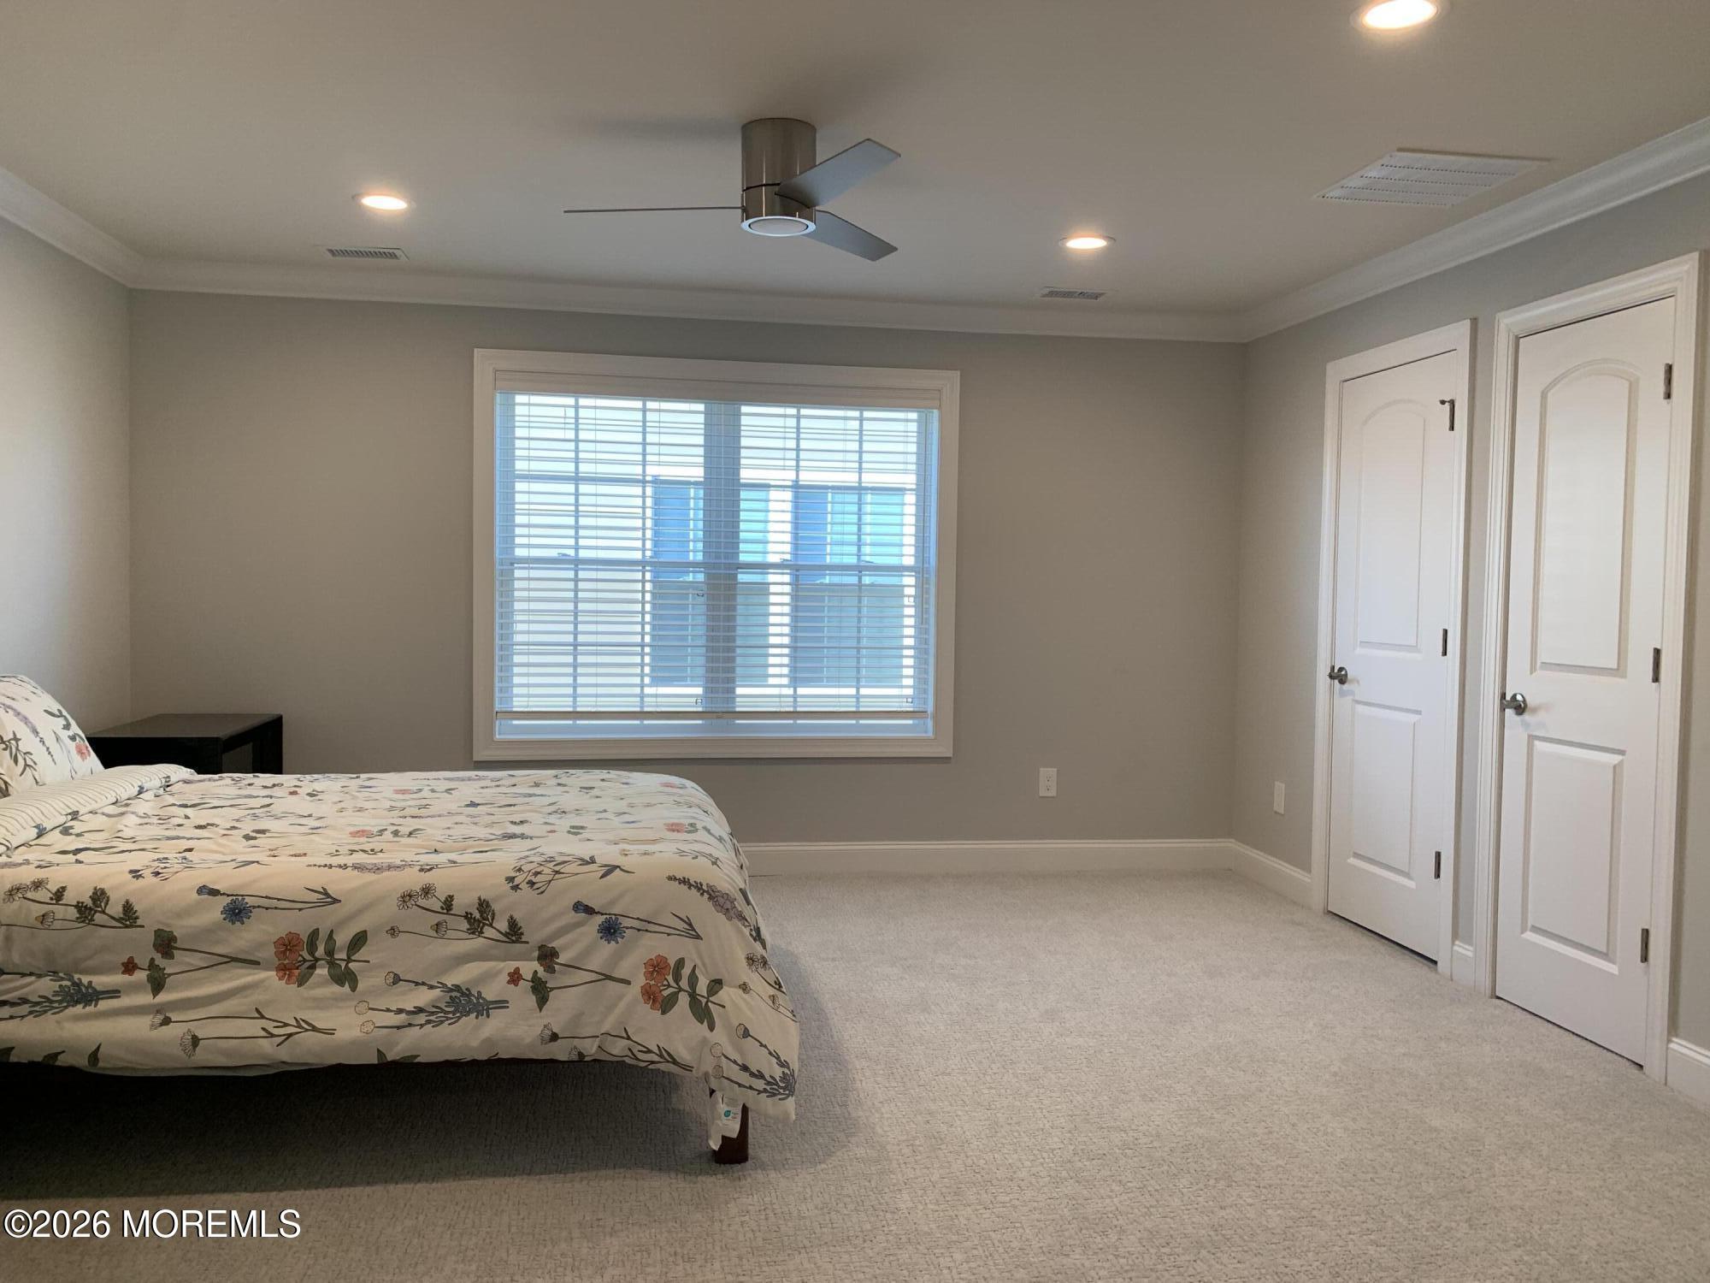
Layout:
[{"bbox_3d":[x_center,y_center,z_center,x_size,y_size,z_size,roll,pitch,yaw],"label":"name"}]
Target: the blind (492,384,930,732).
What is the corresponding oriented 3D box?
[{"bbox_3d":[-0.555,-0.330,5.398,1.840,1.441,0.060,0,3,-10],"label":"blind"}]

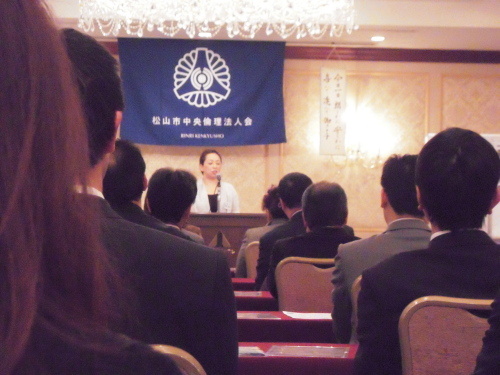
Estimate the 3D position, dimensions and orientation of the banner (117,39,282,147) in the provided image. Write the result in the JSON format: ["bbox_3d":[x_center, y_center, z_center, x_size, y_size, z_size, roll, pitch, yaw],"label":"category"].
[{"bbox_3d":[-0.411,-0.820,14.000,1.450,0.910,0.040,1,-1,-4],"label":"banner"}]

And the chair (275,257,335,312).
[{"bbox_3d":[0.275,0.721,6.550,0.425,0.890,0.550,1,-1,-3],"label":"chair"}]

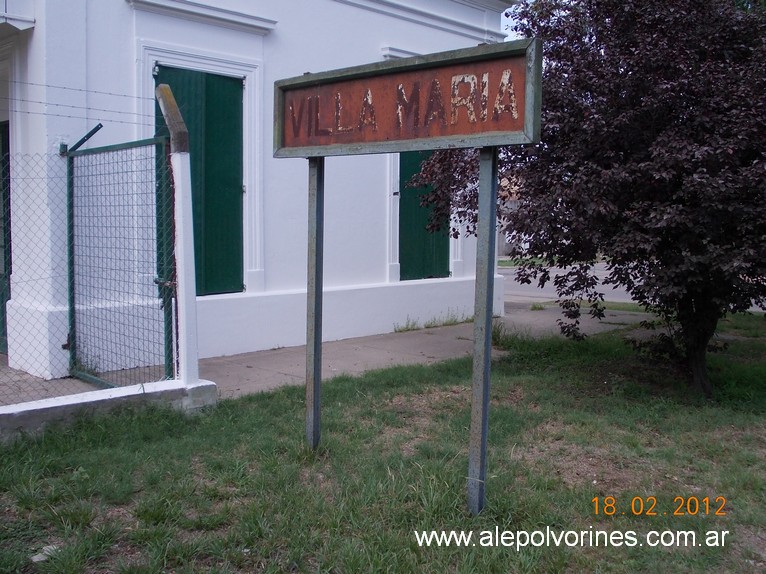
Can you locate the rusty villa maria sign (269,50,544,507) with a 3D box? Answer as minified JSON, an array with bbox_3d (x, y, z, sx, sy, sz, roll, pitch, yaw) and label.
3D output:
[{"bbox_3d":[0.041,-0.062,5.003,0.117,2.488,2.100,-4,7,-44],"label":"rusty villa maria sign"}]

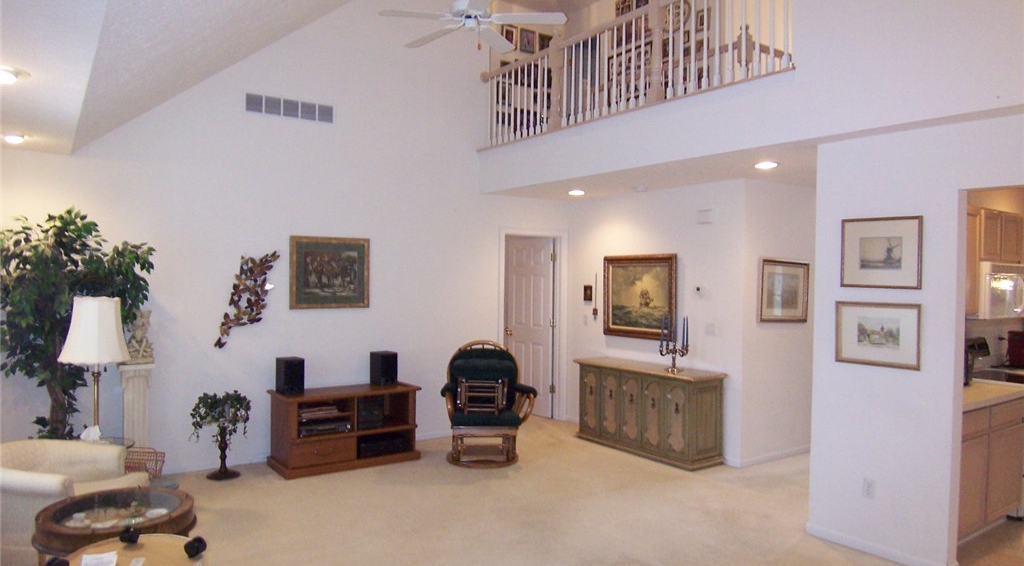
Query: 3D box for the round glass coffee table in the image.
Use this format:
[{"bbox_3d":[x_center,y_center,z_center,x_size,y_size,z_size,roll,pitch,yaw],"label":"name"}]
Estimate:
[{"bbox_3d":[-1.968,1.338,3.394,0.713,0.430,0.713,0,1,-35],"label":"round glass coffee table"}]

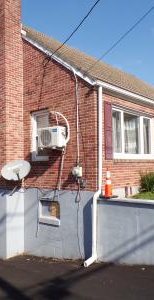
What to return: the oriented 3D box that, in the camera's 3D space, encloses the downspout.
[{"bbox_3d":[0.397,0.480,6.391,0.100,4.127,0.710,-3,-4,41],"label":"downspout"}]

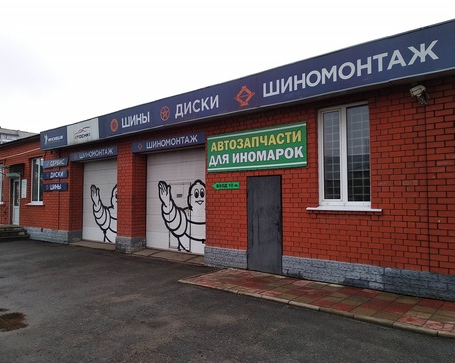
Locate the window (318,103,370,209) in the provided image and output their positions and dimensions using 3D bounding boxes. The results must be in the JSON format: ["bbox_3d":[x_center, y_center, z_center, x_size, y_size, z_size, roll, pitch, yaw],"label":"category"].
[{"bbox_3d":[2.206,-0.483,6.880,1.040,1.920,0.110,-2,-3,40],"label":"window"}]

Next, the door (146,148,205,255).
[{"bbox_3d":[-1.334,0.565,10.437,3.040,2.900,0.070,-2,-3,40],"label":"door"}]

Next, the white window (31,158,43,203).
[{"bbox_3d":[-8.004,-0.044,15.447,1.430,1.925,0.110,-2,-3,40],"label":"white window"}]

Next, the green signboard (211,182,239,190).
[{"bbox_3d":[-0.058,0.119,8.607,0.845,0.179,0.025,-2,-3,40],"label":"green signboard"}]

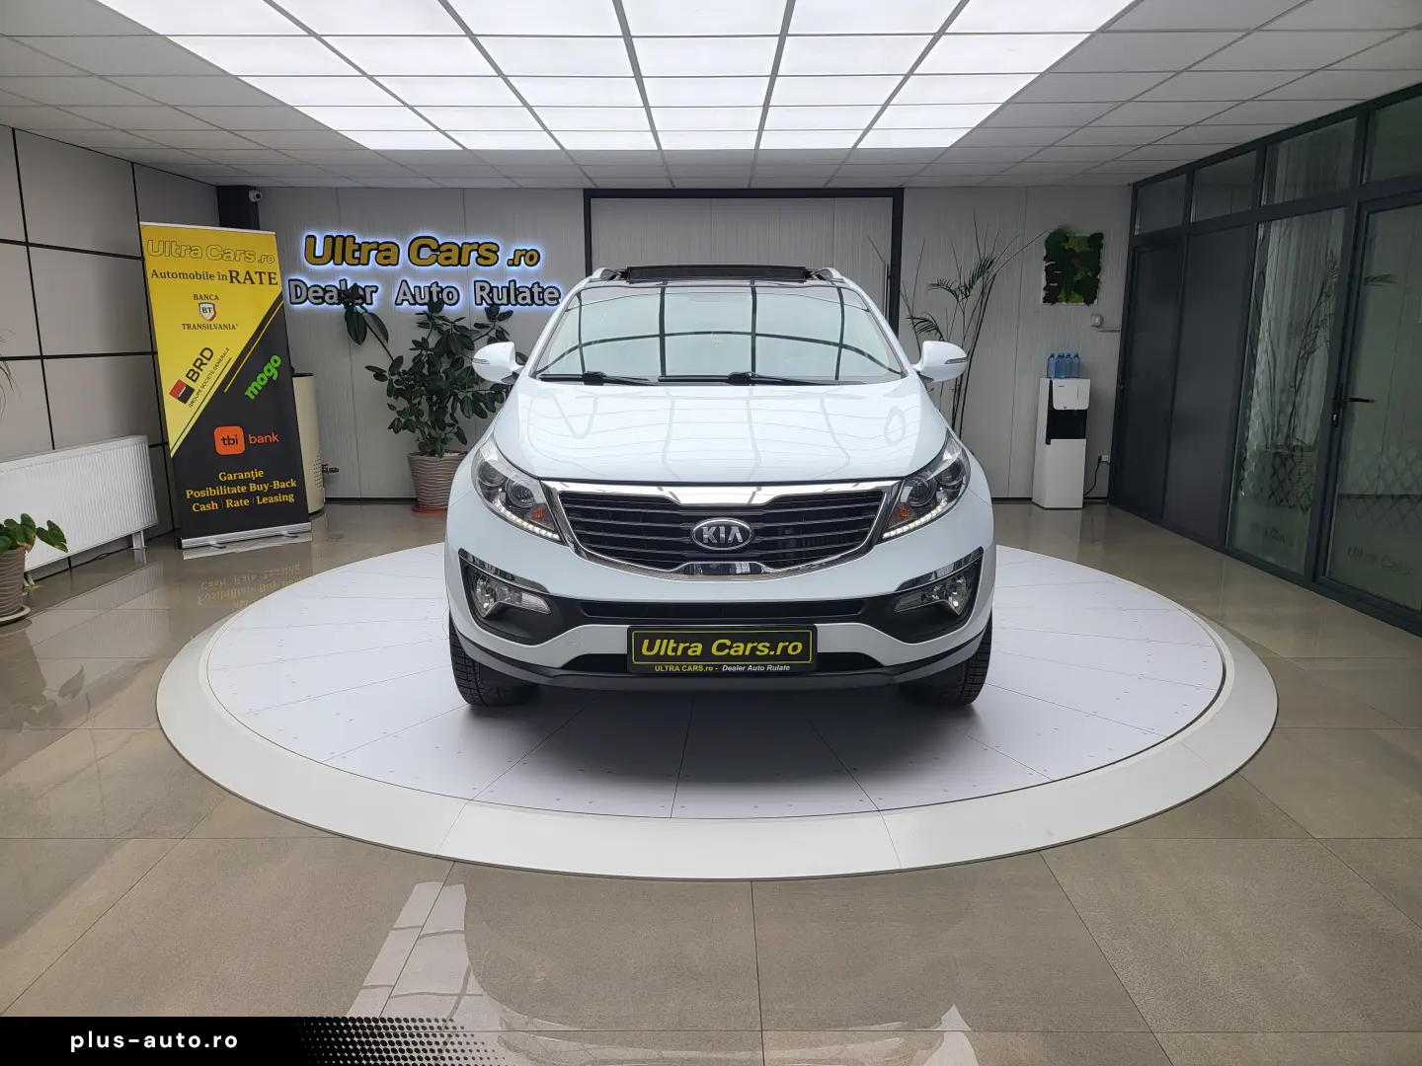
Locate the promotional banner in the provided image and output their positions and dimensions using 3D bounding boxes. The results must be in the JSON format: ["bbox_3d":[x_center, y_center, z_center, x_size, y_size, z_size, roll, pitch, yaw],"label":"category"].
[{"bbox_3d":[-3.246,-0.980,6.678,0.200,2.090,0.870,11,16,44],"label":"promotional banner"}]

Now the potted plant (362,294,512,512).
[{"bbox_3d":[-2.115,-1.011,7.808,1.250,1.700,1.080,0,11,0],"label":"potted plant"}]

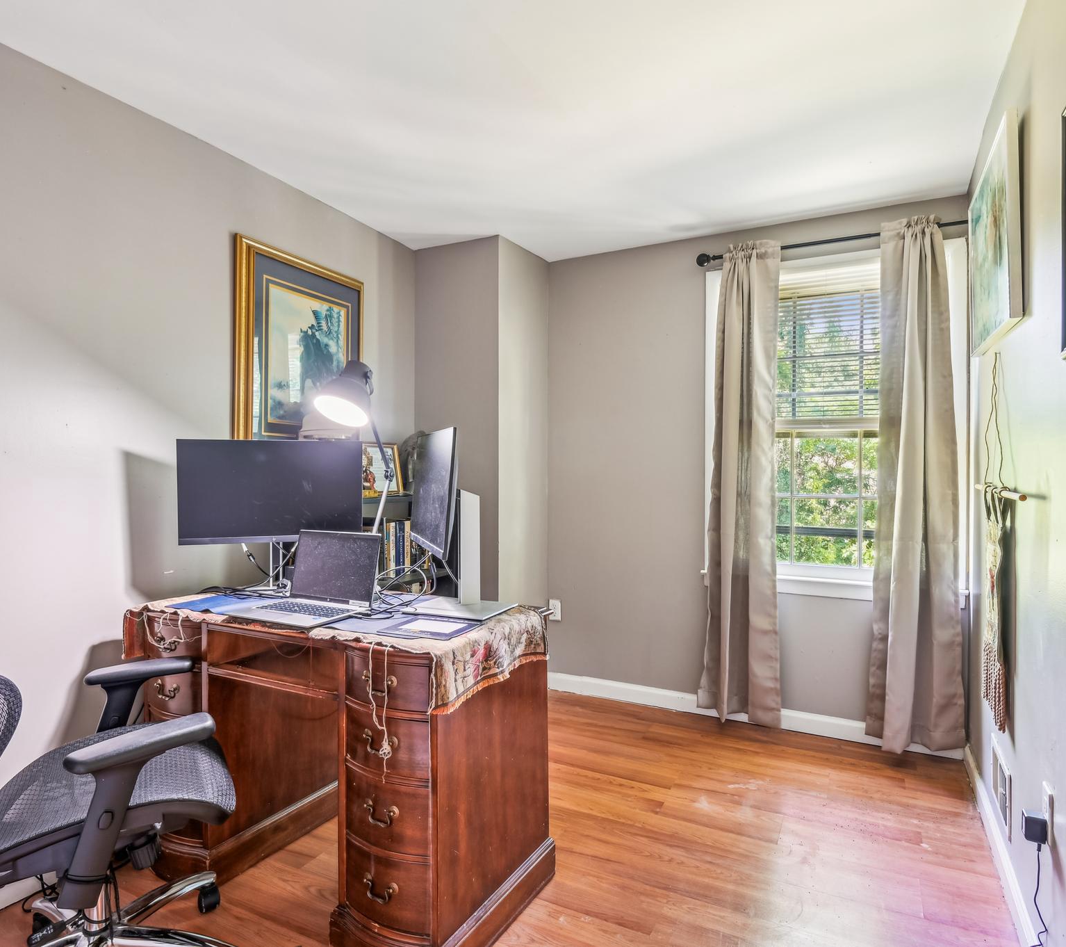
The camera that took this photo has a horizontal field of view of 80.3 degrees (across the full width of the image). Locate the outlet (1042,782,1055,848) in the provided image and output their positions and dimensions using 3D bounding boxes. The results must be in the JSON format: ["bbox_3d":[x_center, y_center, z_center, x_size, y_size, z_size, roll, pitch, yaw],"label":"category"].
[{"bbox_3d":[1.115,0.736,1.368,0.008,0.115,0.070,0,0,29],"label":"outlet"}]

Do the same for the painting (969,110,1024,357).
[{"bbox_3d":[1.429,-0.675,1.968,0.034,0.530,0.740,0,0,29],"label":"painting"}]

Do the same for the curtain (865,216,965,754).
[{"bbox_3d":[1.649,0.059,2.729,0.360,2.280,0.110,0,0,26],"label":"curtain"}]

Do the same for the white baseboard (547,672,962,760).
[{"bbox_3d":[0.967,1.181,3.133,1.960,0.100,0.016,0,0,26],"label":"white baseboard"}]

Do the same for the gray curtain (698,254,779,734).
[{"bbox_3d":[0.994,0.046,3.045,0.370,2.270,0.110,0,0,26],"label":"gray curtain"}]

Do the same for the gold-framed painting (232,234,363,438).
[{"bbox_3d":[-0.975,-0.474,2.708,0.032,0.880,0.675,0,0,28],"label":"gold-framed painting"}]

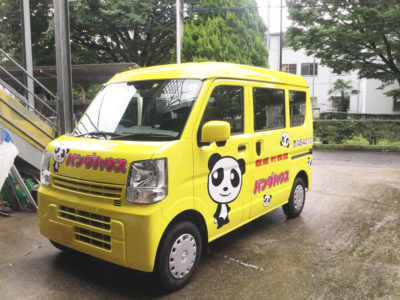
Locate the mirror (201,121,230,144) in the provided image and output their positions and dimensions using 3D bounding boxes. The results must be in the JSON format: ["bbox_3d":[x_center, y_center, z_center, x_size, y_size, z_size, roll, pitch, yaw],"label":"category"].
[{"bbox_3d":[0.120,-0.131,2.754,0.200,0.190,0.130,4,7,36],"label":"mirror"}]

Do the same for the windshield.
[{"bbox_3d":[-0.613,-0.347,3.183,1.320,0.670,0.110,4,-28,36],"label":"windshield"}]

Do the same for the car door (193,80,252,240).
[{"bbox_3d":[0.173,0.049,3.163,0.160,1.390,0.920,4,7,36],"label":"car door"}]

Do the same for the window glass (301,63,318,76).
[{"bbox_3d":[10.413,-7.622,34.000,1.550,1.120,0.100,0,5,10],"label":"window glass"}]

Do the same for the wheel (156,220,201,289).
[{"bbox_3d":[-0.157,0.823,2.799,0.155,0.530,0.530,4,7,36],"label":"wheel"}]

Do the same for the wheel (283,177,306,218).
[{"bbox_3d":[1.279,0.627,4.750,0.155,0.530,0.530,4,7,36],"label":"wheel"}]

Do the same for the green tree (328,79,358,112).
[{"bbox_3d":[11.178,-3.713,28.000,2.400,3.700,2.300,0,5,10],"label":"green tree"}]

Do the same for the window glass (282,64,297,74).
[{"bbox_3d":[8.506,-7.643,34.350,1.550,1.120,0.100,0,5,10],"label":"window glass"}]

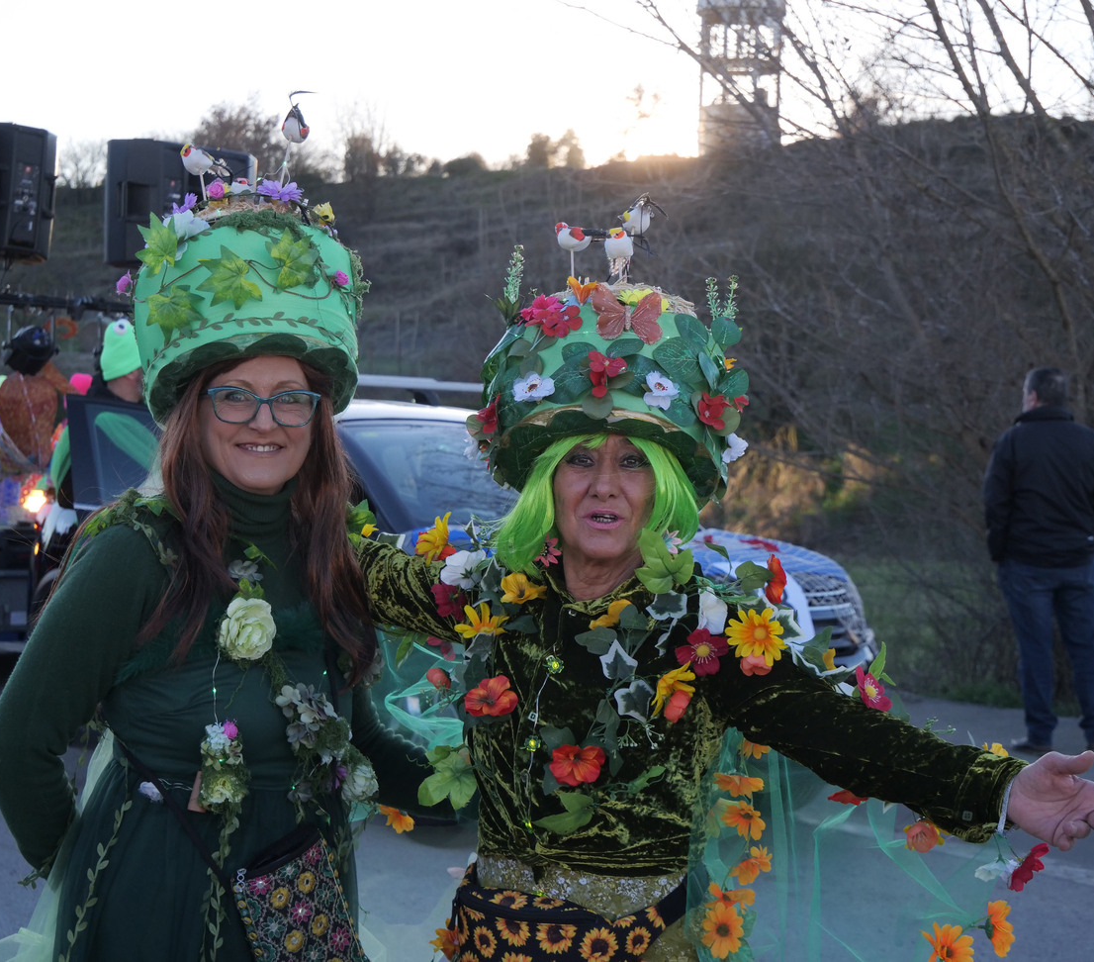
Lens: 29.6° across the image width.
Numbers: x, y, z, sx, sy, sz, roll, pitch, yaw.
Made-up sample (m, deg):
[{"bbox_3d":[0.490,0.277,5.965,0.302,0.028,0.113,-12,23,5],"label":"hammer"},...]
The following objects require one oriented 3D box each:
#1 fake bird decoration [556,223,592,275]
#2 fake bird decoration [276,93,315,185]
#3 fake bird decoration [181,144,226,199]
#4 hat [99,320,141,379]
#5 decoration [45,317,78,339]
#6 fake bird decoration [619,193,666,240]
[{"bbox_3d":[0.035,-0.302,2.700,0.055,0.070,0.038,1,2,0],"label":"fake bird decoration"},{"bbox_3d":[-0.328,-0.447,2.700,0.048,0.122,0.055,1,2,18],"label":"fake bird decoration"},{"bbox_3d":[-0.447,-0.403,2.700,0.060,0.072,0.045,0,2,-24],"label":"fake bird decoration"},{"bbox_3d":[-1.591,-0.492,7.800,0.230,0.230,0.200,0,2,-13],"label":"hat"},{"bbox_3d":[-2.767,-0.869,11.800,0.200,0.130,0.060,0,2,-18],"label":"decoration"},{"bbox_3d":[0.125,-0.347,2.720,0.050,0.063,0.060,-1,2,-37],"label":"fake bird decoration"}]

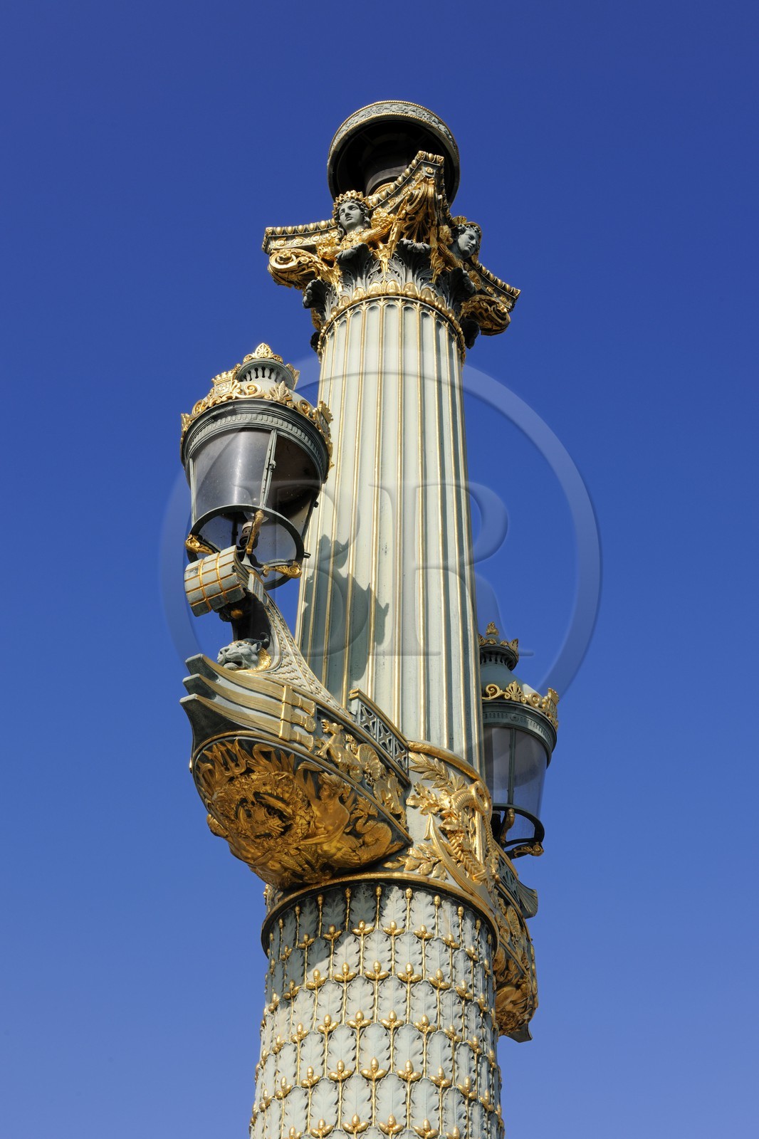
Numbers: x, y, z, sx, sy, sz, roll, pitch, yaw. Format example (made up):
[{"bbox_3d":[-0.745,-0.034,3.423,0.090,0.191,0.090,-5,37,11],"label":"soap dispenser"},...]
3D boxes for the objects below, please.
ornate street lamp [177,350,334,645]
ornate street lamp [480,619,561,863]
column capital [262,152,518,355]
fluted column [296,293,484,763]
[{"bbox_3d":[-0.381,-0.316,4.364,0.519,1.370,0.536,1,-46,1],"label":"ornate street lamp"},{"bbox_3d":[0.431,0.629,5.394,0.519,1.169,0.519,-22,-51,21],"label":"ornate street lamp"},{"bbox_3d":[0.056,-1.157,6.245,0.938,0.730,0.938,-22,-51,21],"label":"column capital"},{"bbox_3d":[0.031,-0.088,5.134,0.636,2.421,0.636,1,-46,1],"label":"fluted column"}]

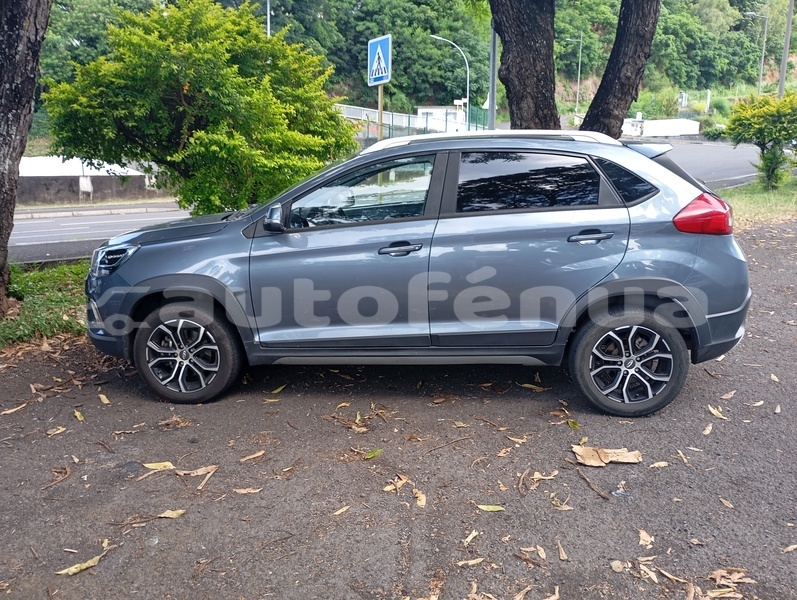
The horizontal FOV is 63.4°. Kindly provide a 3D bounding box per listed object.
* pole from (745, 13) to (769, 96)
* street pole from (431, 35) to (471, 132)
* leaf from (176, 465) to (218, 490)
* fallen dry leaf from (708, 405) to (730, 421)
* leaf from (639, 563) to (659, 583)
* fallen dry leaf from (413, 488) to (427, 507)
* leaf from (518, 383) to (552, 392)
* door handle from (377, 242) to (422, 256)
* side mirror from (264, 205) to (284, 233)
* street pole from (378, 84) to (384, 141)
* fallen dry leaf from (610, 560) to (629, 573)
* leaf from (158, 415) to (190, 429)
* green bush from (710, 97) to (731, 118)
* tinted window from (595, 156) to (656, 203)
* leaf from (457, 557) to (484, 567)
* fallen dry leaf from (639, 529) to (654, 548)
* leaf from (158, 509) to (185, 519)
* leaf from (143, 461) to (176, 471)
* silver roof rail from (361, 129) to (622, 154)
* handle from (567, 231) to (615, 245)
[{"bbox_3d":[20.627,-13.019,37.635,1.250,6.994,0.220,-1,11,-7],"label":"pole"},{"bbox_3d":[2.448,-8.993,30.120,1.850,6.444,0.180,-3,11,-14],"label":"street pole"},{"bbox_3d":[-0.926,0.802,2.940,0.185,0.020,0.185,1,12,6],"label":"leaf"},{"bbox_3d":[1.813,0.637,3.647,0.050,0.025,0.200,-1,11,-4],"label":"fallen dry leaf"},{"bbox_3d":[0.849,0.925,2.183,0.035,0.015,0.100,-3,11,-12],"label":"leaf"},{"bbox_3d":[0.089,0.830,2.700,0.050,0.018,0.145,-2,11,-8],"label":"fallen dry leaf"},{"bbox_3d":[0.865,0.560,4.074,0.220,0.030,0.090,3,11,17],"label":"leaf"},{"bbox_3d":[0.012,-0.275,3.535,0.245,0.075,0.055,1,12,6],"label":"door handle"},{"bbox_3d":[-0.669,-0.447,3.511,0.110,0.162,0.200,1,12,6],"label":"side mirror"},{"bbox_3d":[-0.259,-2.195,9.760,0.070,2.950,0.070,-7,13,-32],"label":"street pole"},{"bbox_3d":[0.767,0.927,2.254,0.062,0.015,0.060,-8,14,-33],"label":"fallen dry leaf"},{"bbox_3d":[-1.228,0.671,3.538,0.165,0.035,0.140,0,11,0],"label":"leaf"},{"bbox_3d":[20.174,-12.060,40.441,1.150,1.300,1.050,5,12,25],"label":"green bush"},{"bbox_3d":[1.231,-0.646,3.497,0.345,0.245,0.055,1,2,6],"label":"tinted window"},{"bbox_3d":[0.258,0.927,2.282,0.108,0.015,0.032,-4,12,-18],"label":"leaf"},{"bbox_3d":[0.929,0.891,2.416,0.060,0.018,0.100,3,12,16],"label":"fallen dry leaf"},{"bbox_3d":[-0.919,0.867,2.627,0.093,0.018,0.060,2,12,14],"label":"leaf"},{"bbox_3d":[-1.127,0.784,3.044,0.158,0.018,0.066,-3,12,-12],"label":"leaf"},{"bbox_3d":[0.515,-0.901,3.680,1.500,0.125,0.080,1,12,6],"label":"silver roof rail"},{"bbox_3d":[1.011,-0.330,3.398,0.250,0.060,0.055,1,11,7],"label":"handle"}]

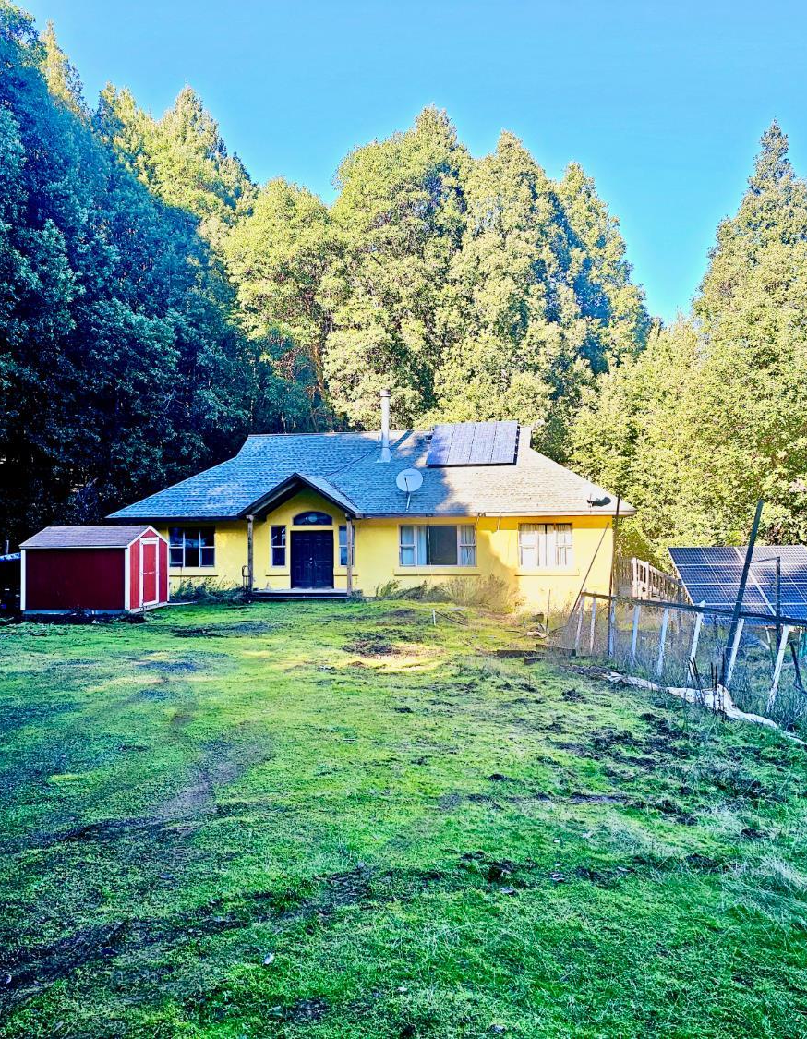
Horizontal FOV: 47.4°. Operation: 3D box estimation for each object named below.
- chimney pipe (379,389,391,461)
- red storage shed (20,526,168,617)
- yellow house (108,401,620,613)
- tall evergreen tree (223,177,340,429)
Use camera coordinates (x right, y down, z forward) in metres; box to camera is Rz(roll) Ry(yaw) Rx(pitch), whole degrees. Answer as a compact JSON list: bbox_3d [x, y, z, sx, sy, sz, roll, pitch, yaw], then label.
[{"bbox_3d":[-0.668,-3.562,34.787,0.430,2.705,0.430,-1,-1,0],"label":"chimney pipe"},{"bbox_3d":[-8.877,1.442,26.810,3.253,2.471,2.917,-1,-1,8],"label":"red storage shed"},{"bbox_3d":[-0.693,-0.306,36.229,18.407,6.552,11.090,-1,-1,11],"label":"yellow house"},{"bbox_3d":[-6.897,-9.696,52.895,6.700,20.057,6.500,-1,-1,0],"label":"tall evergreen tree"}]

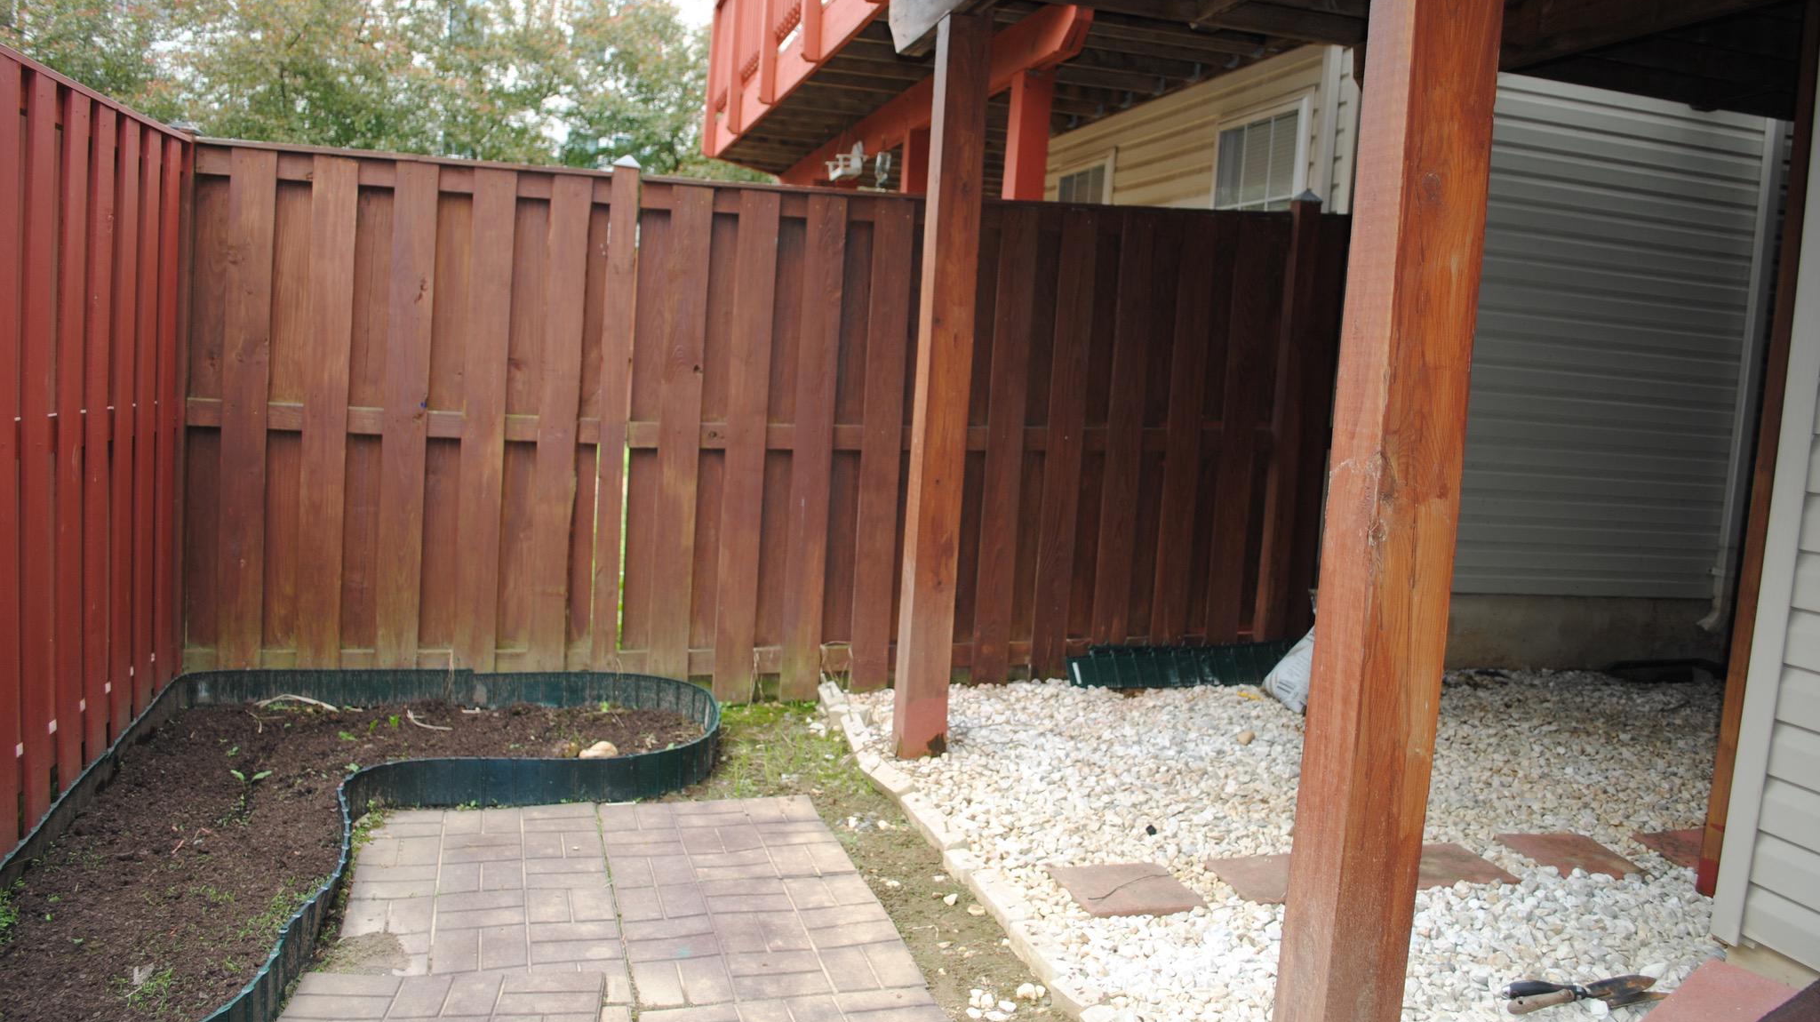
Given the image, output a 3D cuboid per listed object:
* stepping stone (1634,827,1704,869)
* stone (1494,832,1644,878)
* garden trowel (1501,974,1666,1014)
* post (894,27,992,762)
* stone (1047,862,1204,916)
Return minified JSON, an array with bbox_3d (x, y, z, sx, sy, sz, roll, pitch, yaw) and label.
[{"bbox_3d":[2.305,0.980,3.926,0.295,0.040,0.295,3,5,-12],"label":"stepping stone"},{"bbox_3d":[1.850,0.965,3.811,0.295,0.040,0.295,3,5,-10],"label":"stone"},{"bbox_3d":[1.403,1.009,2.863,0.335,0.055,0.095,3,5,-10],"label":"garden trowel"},{"bbox_3d":[0.099,-0.369,4.344,0.140,2.314,0.140,3,5,-16],"label":"post"},{"bbox_3d":[0.524,0.937,3.323,0.295,0.040,0.295,3,5,-16],"label":"stone"}]

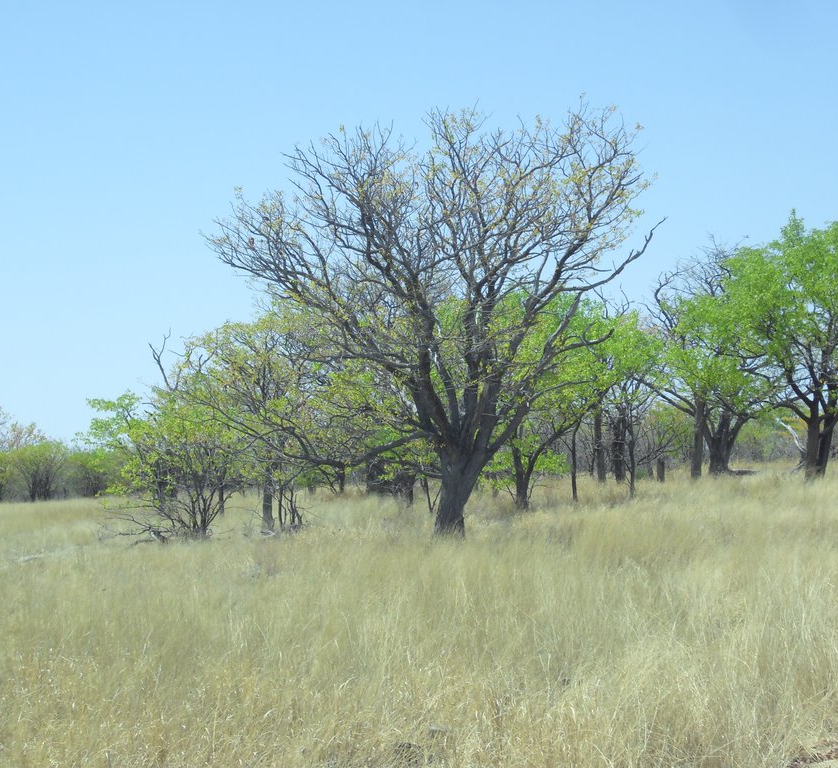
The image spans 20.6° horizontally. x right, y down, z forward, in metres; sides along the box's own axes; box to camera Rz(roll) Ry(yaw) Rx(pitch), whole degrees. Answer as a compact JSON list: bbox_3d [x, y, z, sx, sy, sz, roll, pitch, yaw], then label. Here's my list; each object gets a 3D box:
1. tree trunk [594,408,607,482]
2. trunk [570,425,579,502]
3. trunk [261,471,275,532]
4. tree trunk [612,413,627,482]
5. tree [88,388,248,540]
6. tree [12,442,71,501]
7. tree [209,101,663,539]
[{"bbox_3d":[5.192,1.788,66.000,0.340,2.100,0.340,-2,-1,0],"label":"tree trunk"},{"bbox_3d":[3.707,1.895,55.000,0.170,1.870,0.170,-2,-1,0],"label":"trunk"},{"bbox_3d":[-2.739,2.139,42.000,0.240,1.140,0.240,-2,-1,0],"label":"trunk"},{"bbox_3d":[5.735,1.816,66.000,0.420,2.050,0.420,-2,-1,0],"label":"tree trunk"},{"bbox_3d":[-4.305,1.378,39.500,2.750,2.650,2.500,-2,-1,0],"label":"tree"},{"bbox_3d":[-13.088,2.999,80.000,1.950,2.100,1.900,-2,-1,0],"label":"tree"},{"bbox_3d":[0.222,-1.054,38.000,7.300,7.150,6.600,-2,-1,0],"label":"tree"}]

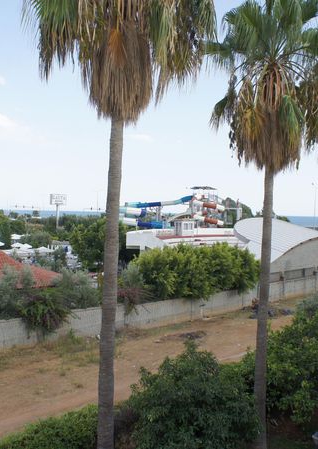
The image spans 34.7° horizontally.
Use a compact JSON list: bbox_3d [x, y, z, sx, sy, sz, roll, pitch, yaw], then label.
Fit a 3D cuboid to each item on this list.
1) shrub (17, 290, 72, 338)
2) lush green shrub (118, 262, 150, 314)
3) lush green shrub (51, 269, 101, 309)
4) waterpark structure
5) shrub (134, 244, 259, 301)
[{"bbox_3d":[-7.263,5.451,31.920,1.900,2.850,2.600,2,2,44],"label":"shrub"},{"bbox_3d":[-1.825,4.413,35.039,2.300,3.600,2.200,1,1,0],"label":"lush green shrub"},{"bbox_3d":[-5.421,4.533,33.033,3.100,3.100,2.900,1,1,0],"label":"lush green shrub"},{"bbox_3d":[3.218,-0.883,93.001,22.000,12.000,12.000,1,1,2],"label":"waterpark structure"},{"bbox_3d":[3.656,4.129,45.329,4.200,5.200,12.500,2,2,44],"label":"shrub"}]

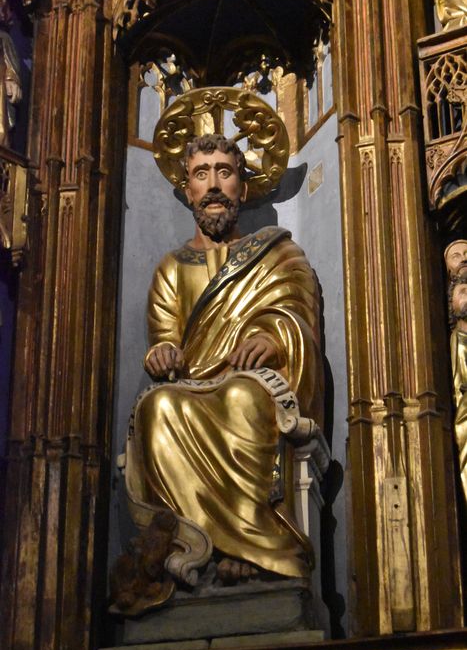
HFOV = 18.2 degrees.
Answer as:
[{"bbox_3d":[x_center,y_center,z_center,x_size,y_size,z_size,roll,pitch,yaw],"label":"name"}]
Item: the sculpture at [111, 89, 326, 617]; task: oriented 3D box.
[{"bbox_3d":[-0.049,0.124,5.068,0.704,1.859,0.627,-8,-25,17],"label":"sculpture"}]

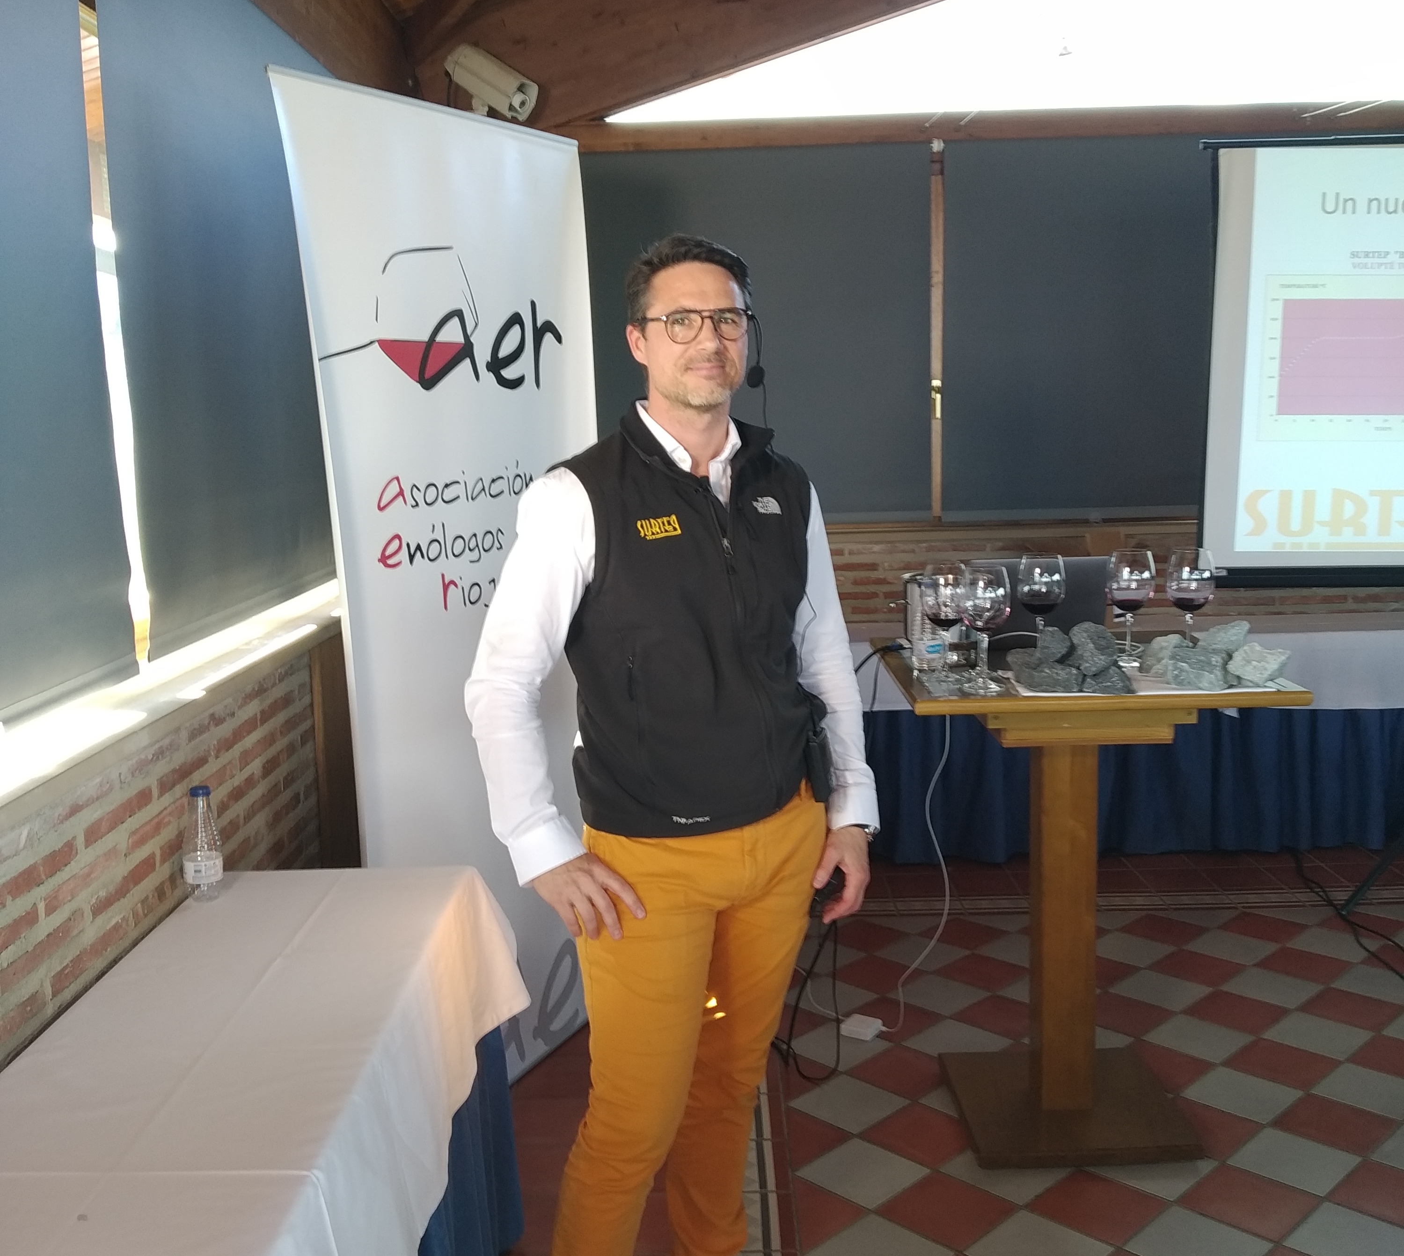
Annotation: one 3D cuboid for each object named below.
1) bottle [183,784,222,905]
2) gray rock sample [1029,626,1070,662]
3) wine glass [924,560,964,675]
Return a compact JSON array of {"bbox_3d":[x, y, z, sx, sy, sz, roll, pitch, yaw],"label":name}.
[{"bbox_3d":[-0.827,0.352,2.310,0.066,0.186,0.066,-1,8,0],"label":"bottle"},{"bbox_3d":[0.668,0.032,2.700,0.078,0.073,0.070,-2,8,1],"label":"gray rock sample"},{"bbox_3d":[0.483,-0.018,2.769,0.098,0.225,0.098,-1,8,0],"label":"wine glass"}]

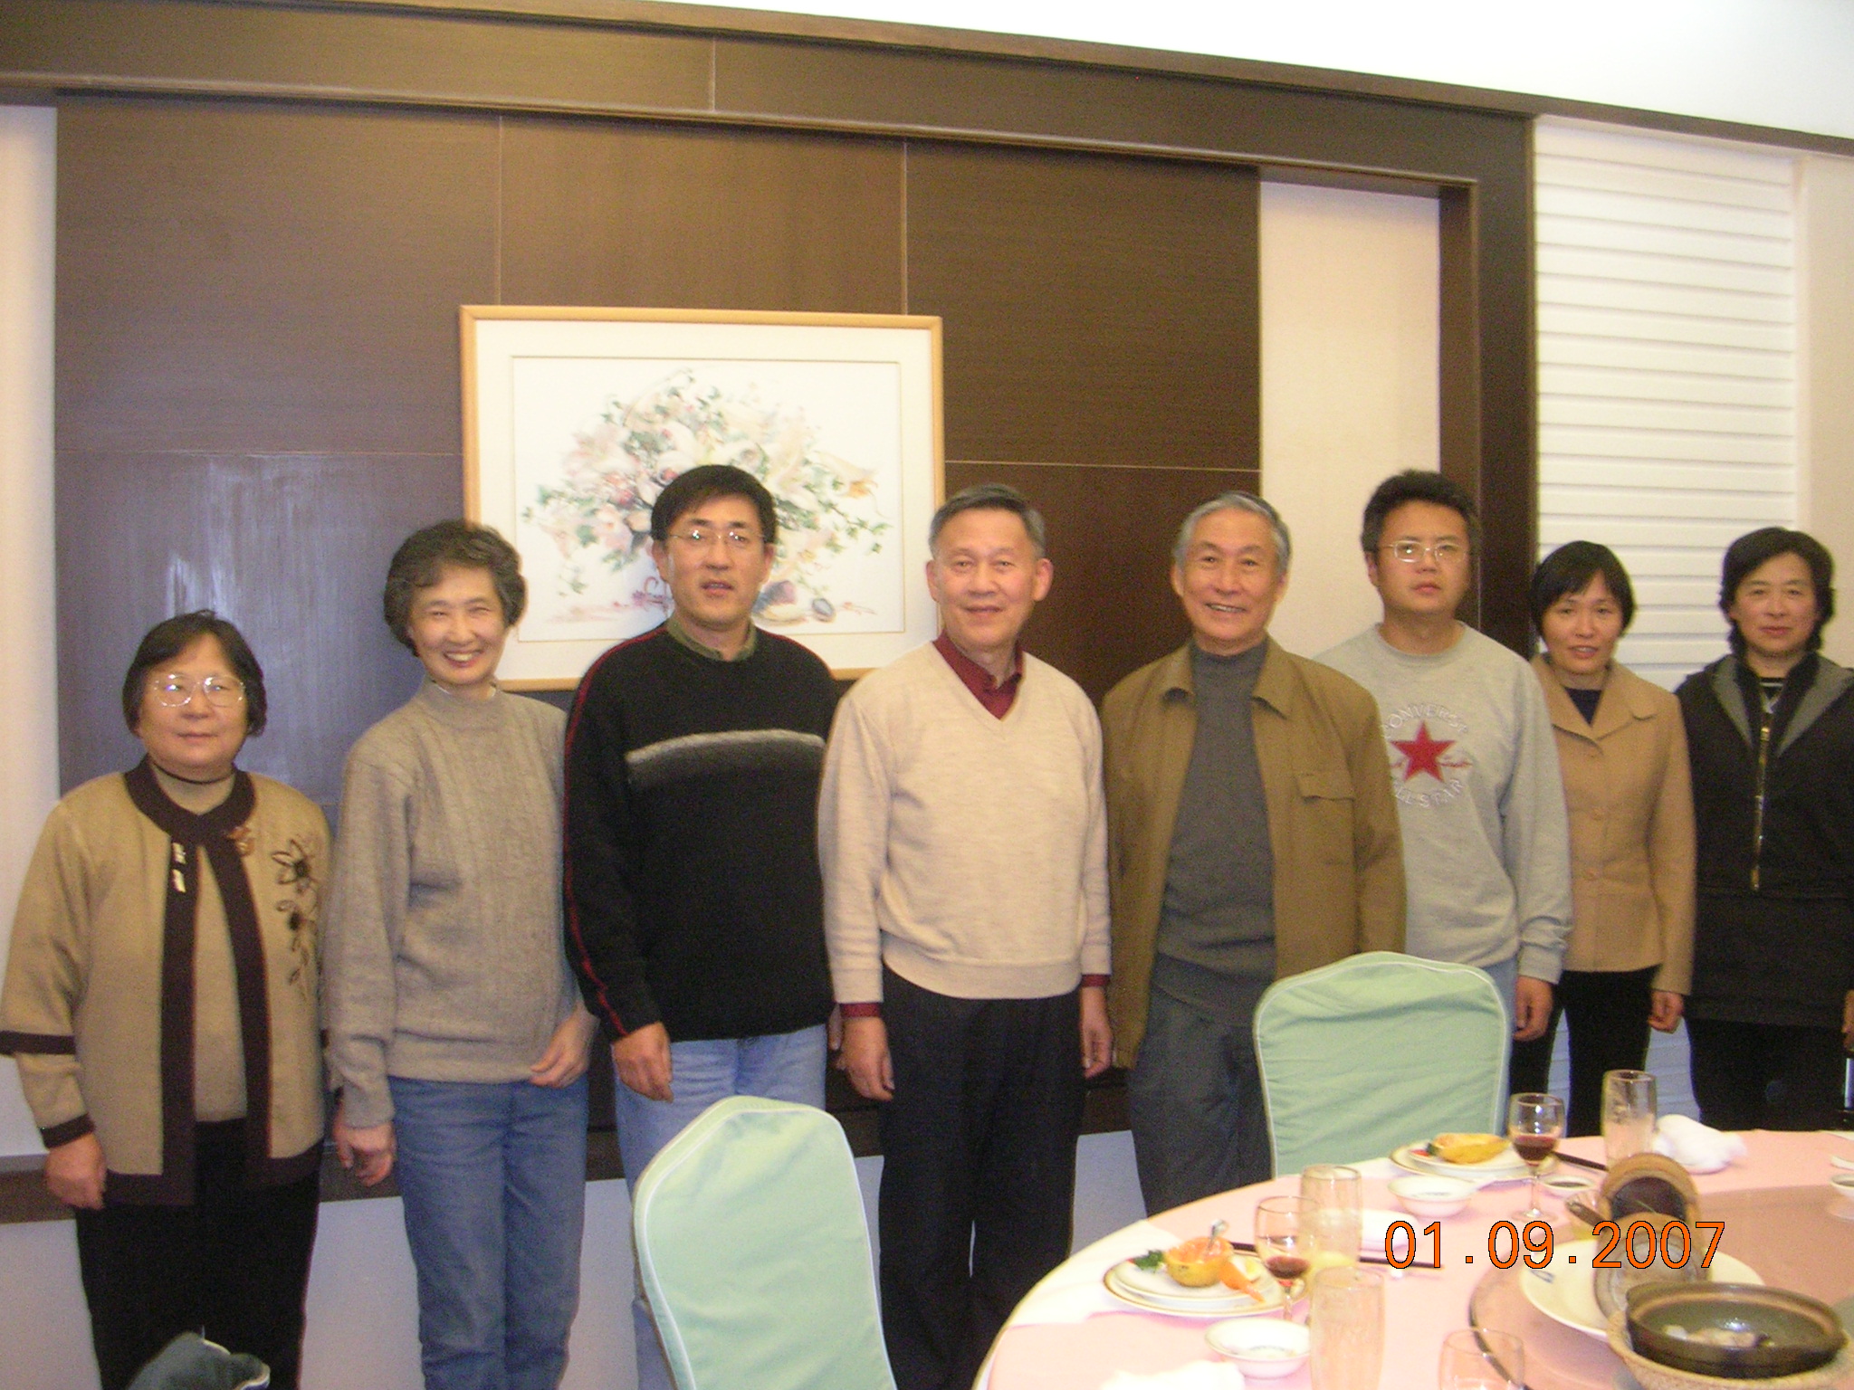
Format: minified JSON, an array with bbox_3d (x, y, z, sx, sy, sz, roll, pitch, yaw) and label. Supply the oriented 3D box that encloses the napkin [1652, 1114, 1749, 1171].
[{"bbox_3d":[1.031,0.601,2.720,0.130,0.055,0.110,1,2,18],"label":"napkin"}]

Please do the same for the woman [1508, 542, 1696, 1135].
[{"bbox_3d":[1.131,0.551,3.450,0.410,1.610,0.280,0,2,16],"label":"woman"}]

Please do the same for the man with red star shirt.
[{"bbox_3d":[0.848,0.495,3.370,0.470,1.730,0.290,0,2,16],"label":"man with red star shirt"}]

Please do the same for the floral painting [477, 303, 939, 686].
[{"bbox_3d":[-0.396,-0.347,3.590,0.860,0.650,0.035,-1,2,-19],"label":"floral painting"}]

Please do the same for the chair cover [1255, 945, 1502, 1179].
[{"bbox_3d":[0.770,0.870,2.900,0.440,0.970,0.540,-1,2,-15],"label":"chair cover"}]

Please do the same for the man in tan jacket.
[{"bbox_3d":[0.497,0.532,3.100,0.480,1.680,0.290,0,2,15],"label":"man in tan jacket"}]

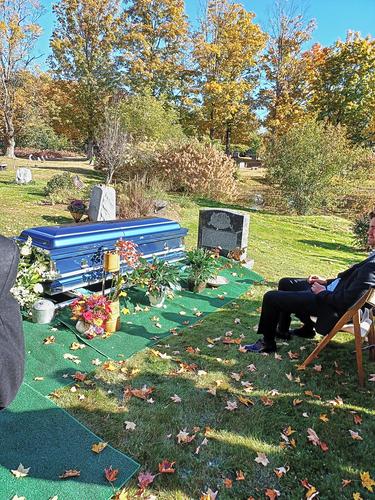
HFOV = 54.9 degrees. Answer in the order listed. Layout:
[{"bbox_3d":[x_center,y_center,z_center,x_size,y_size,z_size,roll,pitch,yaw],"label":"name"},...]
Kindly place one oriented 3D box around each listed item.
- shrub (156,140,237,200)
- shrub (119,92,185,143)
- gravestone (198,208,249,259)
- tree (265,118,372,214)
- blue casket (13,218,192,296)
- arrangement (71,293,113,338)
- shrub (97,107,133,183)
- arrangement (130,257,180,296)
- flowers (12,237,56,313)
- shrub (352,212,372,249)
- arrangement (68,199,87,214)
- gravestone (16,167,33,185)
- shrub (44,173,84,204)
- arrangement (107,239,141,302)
[{"bbox_3d":[0.419,-3.699,16.800,3.500,2.700,2.800,2,11,0],"label":"shrub"},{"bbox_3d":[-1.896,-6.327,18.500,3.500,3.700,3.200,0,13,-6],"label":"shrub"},{"bbox_3d":[0.625,-0.253,6.100,0.830,0.820,0.220,8,13,30],"label":"gravestone"},{"bbox_3d":[4.680,-3.006,13.000,3.850,3.400,3.500,6,14,19],"label":"tree"},{"bbox_3d":[-0.945,-0.070,4.530,0.690,0.600,2.100,13,16,38],"label":"blue casket"},{"bbox_3d":[-0.837,0.571,3.150,0.360,0.380,0.330,-2,14,-15],"label":"arrangement"},{"bbox_3d":[-2.588,-3.704,12.800,1.250,2.750,1.200,2,11,0],"label":"shrub"},{"bbox_3d":[-0.346,0.308,3.900,0.520,0.460,0.460,0,13,-5],"label":"arrangement"},{"bbox_3d":[-1.512,0.257,3.500,0.520,0.760,0.400,1,13,-3],"label":"flowers"},{"bbox_3d":[4.957,-0.540,10.000,0.900,0.950,0.900,2,11,0],"label":"shrub"},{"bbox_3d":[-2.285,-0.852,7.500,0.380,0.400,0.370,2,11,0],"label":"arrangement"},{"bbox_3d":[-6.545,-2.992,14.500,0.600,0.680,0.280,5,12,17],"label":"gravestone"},{"bbox_3d":[-3.372,-1.686,9.900,1.000,0.820,0.950,2,11,0],"label":"shrub"},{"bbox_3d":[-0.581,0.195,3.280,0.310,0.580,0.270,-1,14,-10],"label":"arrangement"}]

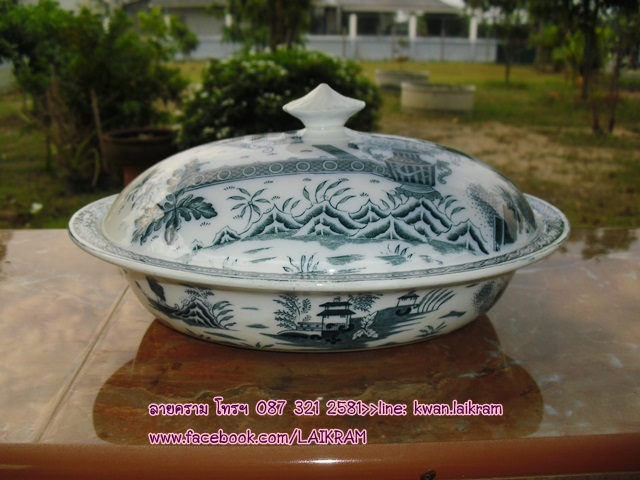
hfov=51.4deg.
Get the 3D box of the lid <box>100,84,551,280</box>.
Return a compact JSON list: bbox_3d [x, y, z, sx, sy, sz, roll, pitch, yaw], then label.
[{"bbox_3d":[0.001,-0.052,0.402,0.265,0.083,0.197,0,19,0],"label":"lid"}]

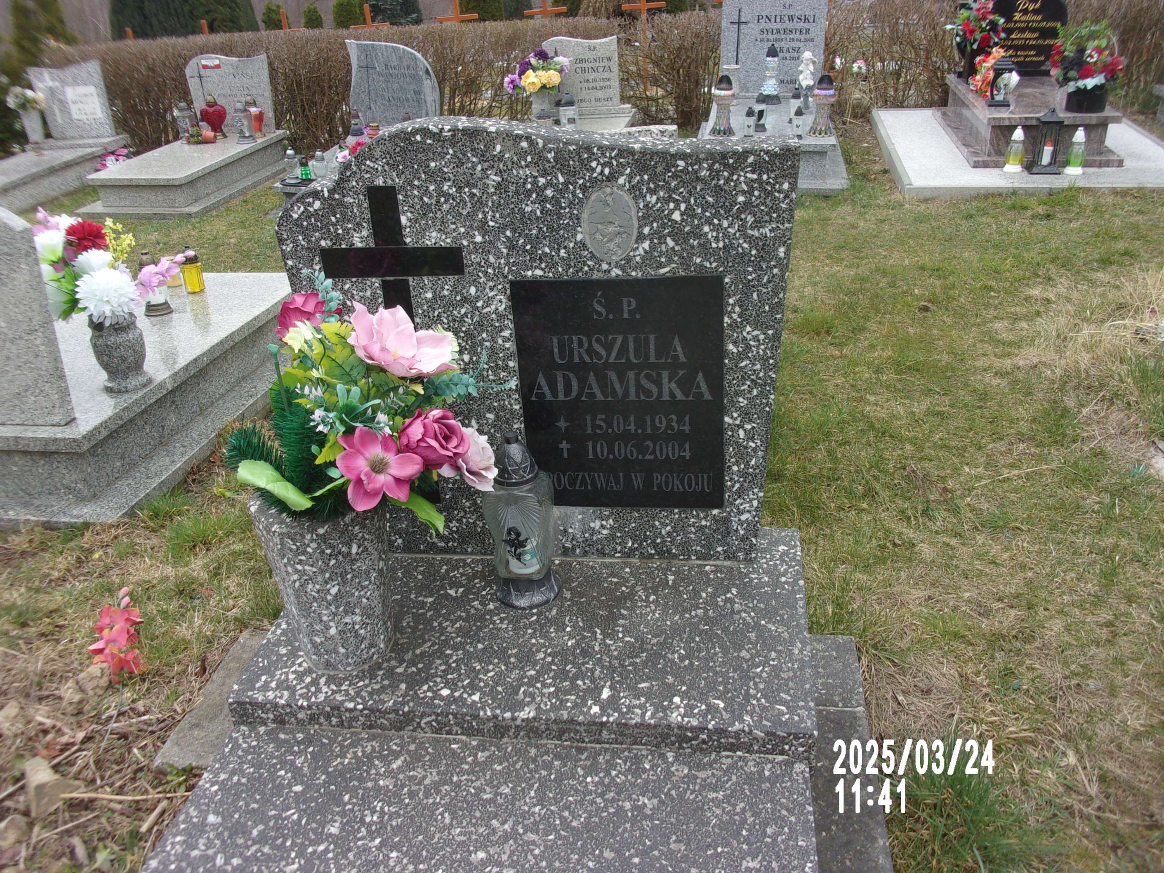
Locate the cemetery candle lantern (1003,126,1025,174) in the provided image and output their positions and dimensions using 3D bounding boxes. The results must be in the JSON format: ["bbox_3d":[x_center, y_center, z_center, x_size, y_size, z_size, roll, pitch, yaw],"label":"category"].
[{"bbox_3d":[2.463,-1.630,5.340,0.115,0.243,0.115,2,29,12],"label":"cemetery candle lantern"}]

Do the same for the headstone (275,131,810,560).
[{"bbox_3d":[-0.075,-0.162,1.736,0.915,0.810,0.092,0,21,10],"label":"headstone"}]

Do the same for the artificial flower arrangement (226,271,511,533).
[{"bbox_3d":[-0.322,-0.053,1.420,0.430,0.400,0.340,1,28,10],"label":"artificial flower arrangement"}]

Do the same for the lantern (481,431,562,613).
[{"bbox_3d":[-0.109,0.139,1.672,0.130,0.330,0.125,1,28,10],"label":"lantern"}]

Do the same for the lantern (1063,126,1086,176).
[{"bbox_3d":[2.757,-1.591,5.229,0.115,0.247,0.115,2,29,12],"label":"lantern"}]

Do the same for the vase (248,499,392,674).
[{"bbox_3d":[-0.418,0.230,1.599,0.220,0.295,0.215,1,28,10],"label":"vase"}]

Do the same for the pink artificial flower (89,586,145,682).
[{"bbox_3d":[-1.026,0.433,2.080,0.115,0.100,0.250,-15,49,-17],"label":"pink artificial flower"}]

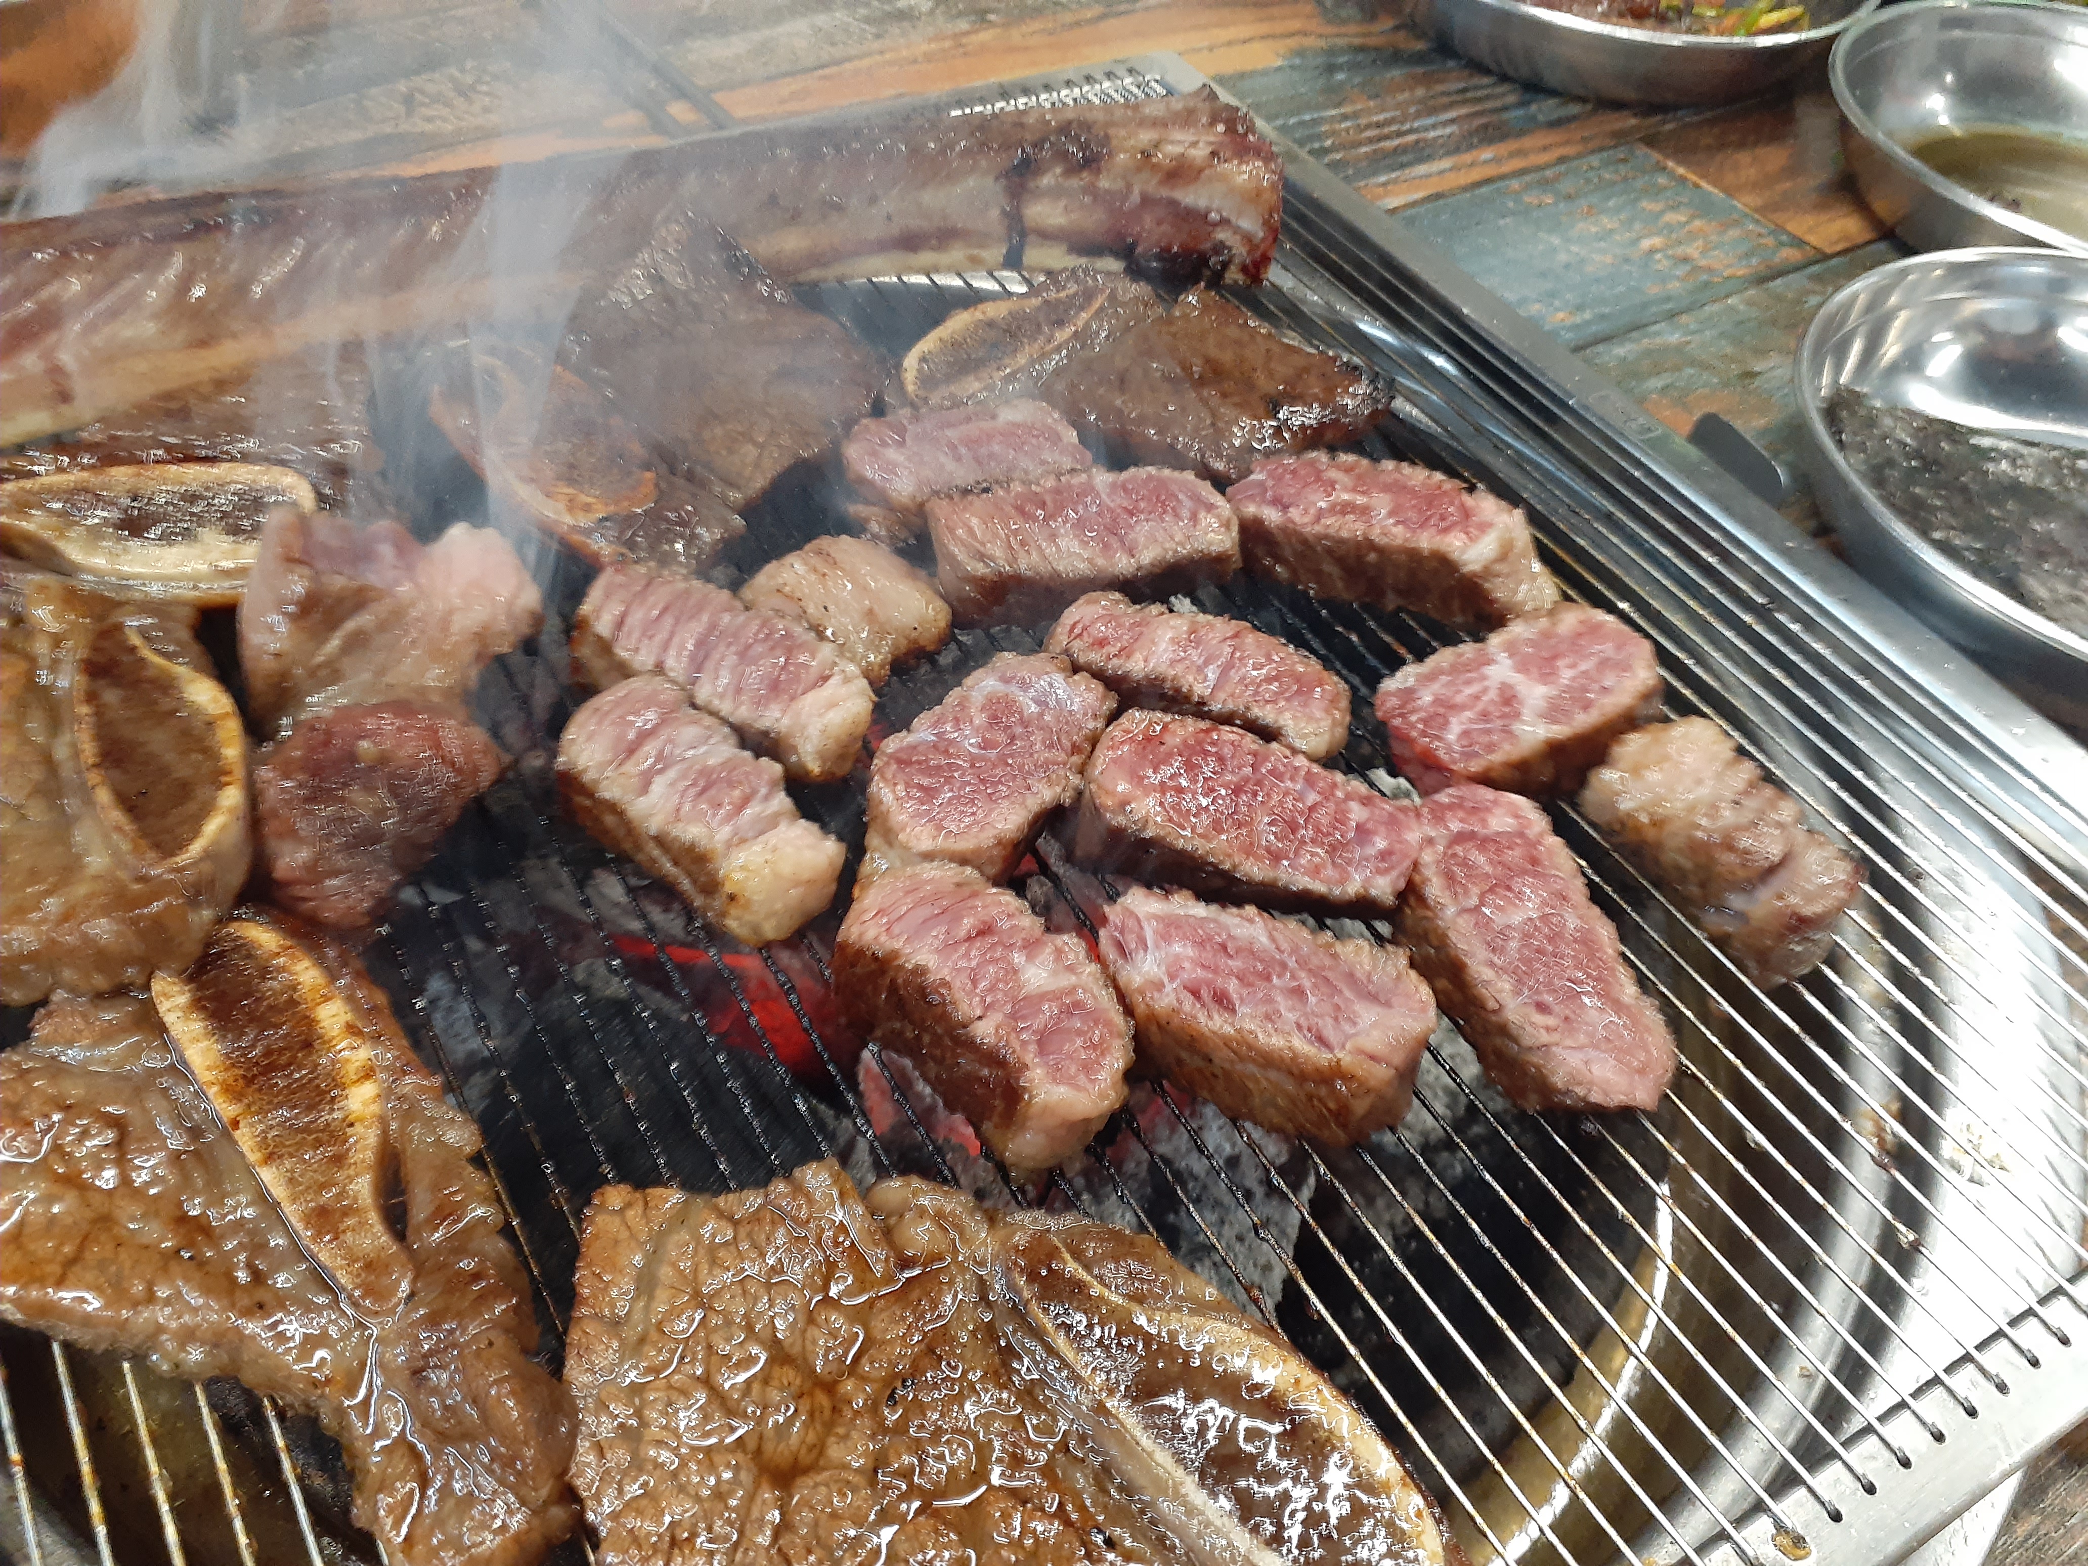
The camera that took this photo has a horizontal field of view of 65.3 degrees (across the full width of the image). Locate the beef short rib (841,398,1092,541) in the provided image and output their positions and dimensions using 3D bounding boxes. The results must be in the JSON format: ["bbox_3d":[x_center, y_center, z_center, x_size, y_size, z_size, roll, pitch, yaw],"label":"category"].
[{"bbox_3d":[-0.014,-0.054,0.295,0.041,0.017,0.025,-15,52,-20],"label":"beef short rib"}]

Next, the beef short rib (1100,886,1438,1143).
[{"bbox_3d":[0.031,0.033,0.234,0.045,0.022,0.021,16,50,8],"label":"beef short rib"}]

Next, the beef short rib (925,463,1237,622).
[{"bbox_3d":[0.007,-0.044,0.302,0.053,0.015,0.025,-5,50,-10],"label":"beef short rib"}]

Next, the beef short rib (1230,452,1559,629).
[{"bbox_3d":[0.063,-0.046,0.299,0.058,0.015,0.023,14,47,5],"label":"beef short rib"}]

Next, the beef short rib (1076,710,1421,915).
[{"bbox_3d":[0.032,0.006,0.261,0.052,0.015,0.024,15,49,7],"label":"beef short rib"}]

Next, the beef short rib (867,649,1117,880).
[{"bbox_3d":[-0.008,-0.002,0.249,0.024,0.015,0.044,28,50,17],"label":"beef short rib"}]

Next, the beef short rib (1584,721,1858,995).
[{"bbox_3d":[0.109,0.011,0.264,0.022,0.018,0.040,-22,55,-23],"label":"beef short rib"}]

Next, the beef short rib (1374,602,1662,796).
[{"bbox_3d":[0.078,-0.012,0.270,0.052,0.015,0.024,-22,54,-25],"label":"beef short rib"}]

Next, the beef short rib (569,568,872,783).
[{"bbox_3d":[-0.054,-0.018,0.272,0.049,0.017,0.020,26,52,16],"label":"beef short rib"}]

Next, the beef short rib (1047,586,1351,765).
[{"bbox_3d":[0.027,-0.018,0.283,0.050,0.013,0.020,21,50,12],"label":"beef short rib"}]

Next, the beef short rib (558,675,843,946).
[{"bbox_3d":[-0.053,0.004,0.251,0.041,0.019,0.021,29,53,18],"label":"beef short rib"}]

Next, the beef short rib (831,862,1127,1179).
[{"bbox_3d":[-0.007,0.030,0.215,0.040,0.023,0.019,36,53,23],"label":"beef short rib"}]

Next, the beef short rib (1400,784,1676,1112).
[{"bbox_3d":[0.070,0.024,0.238,0.025,0.013,0.054,-6,49,-13],"label":"beef short rib"}]

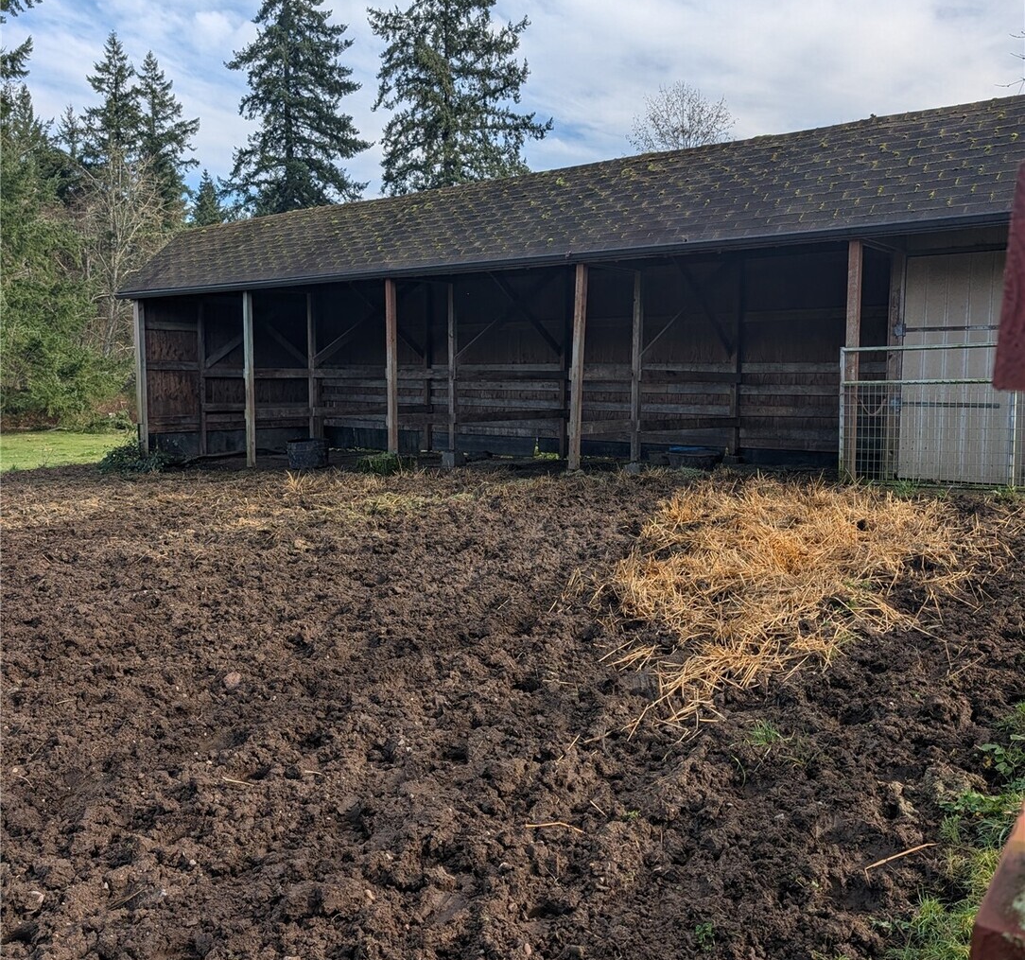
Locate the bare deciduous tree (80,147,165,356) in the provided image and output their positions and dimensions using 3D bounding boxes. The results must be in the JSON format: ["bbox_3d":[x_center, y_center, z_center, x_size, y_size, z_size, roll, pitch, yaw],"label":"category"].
[{"bbox_3d":[-14.184,-6.884,34.487,3.700,10.250,3.700,-2,6,-22],"label":"bare deciduous tree"}]

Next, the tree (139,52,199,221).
[{"bbox_3d":[-19.240,-12.961,50.965,5.000,19.670,5.000,-2,6,-20],"label":"tree"}]

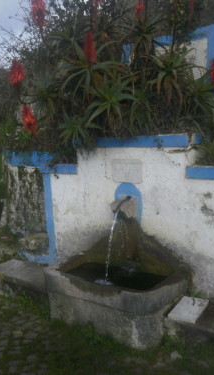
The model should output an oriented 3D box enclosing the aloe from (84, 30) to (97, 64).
[{"bbox_3d":[-0.171,-1.454,3.900,0.138,0.328,0.138,-2,6,0],"label":"aloe"}]

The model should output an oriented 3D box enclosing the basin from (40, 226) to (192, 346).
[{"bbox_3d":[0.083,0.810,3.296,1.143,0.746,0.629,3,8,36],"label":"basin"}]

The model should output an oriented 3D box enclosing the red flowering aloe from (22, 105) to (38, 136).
[{"bbox_3d":[-0.846,-0.732,4.100,0.157,0.325,0.157,-2,6,0],"label":"red flowering aloe"}]

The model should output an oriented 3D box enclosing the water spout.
[{"bbox_3d":[0.141,0.197,3.416,0.174,0.194,0.252,3,8,36],"label":"water spout"}]

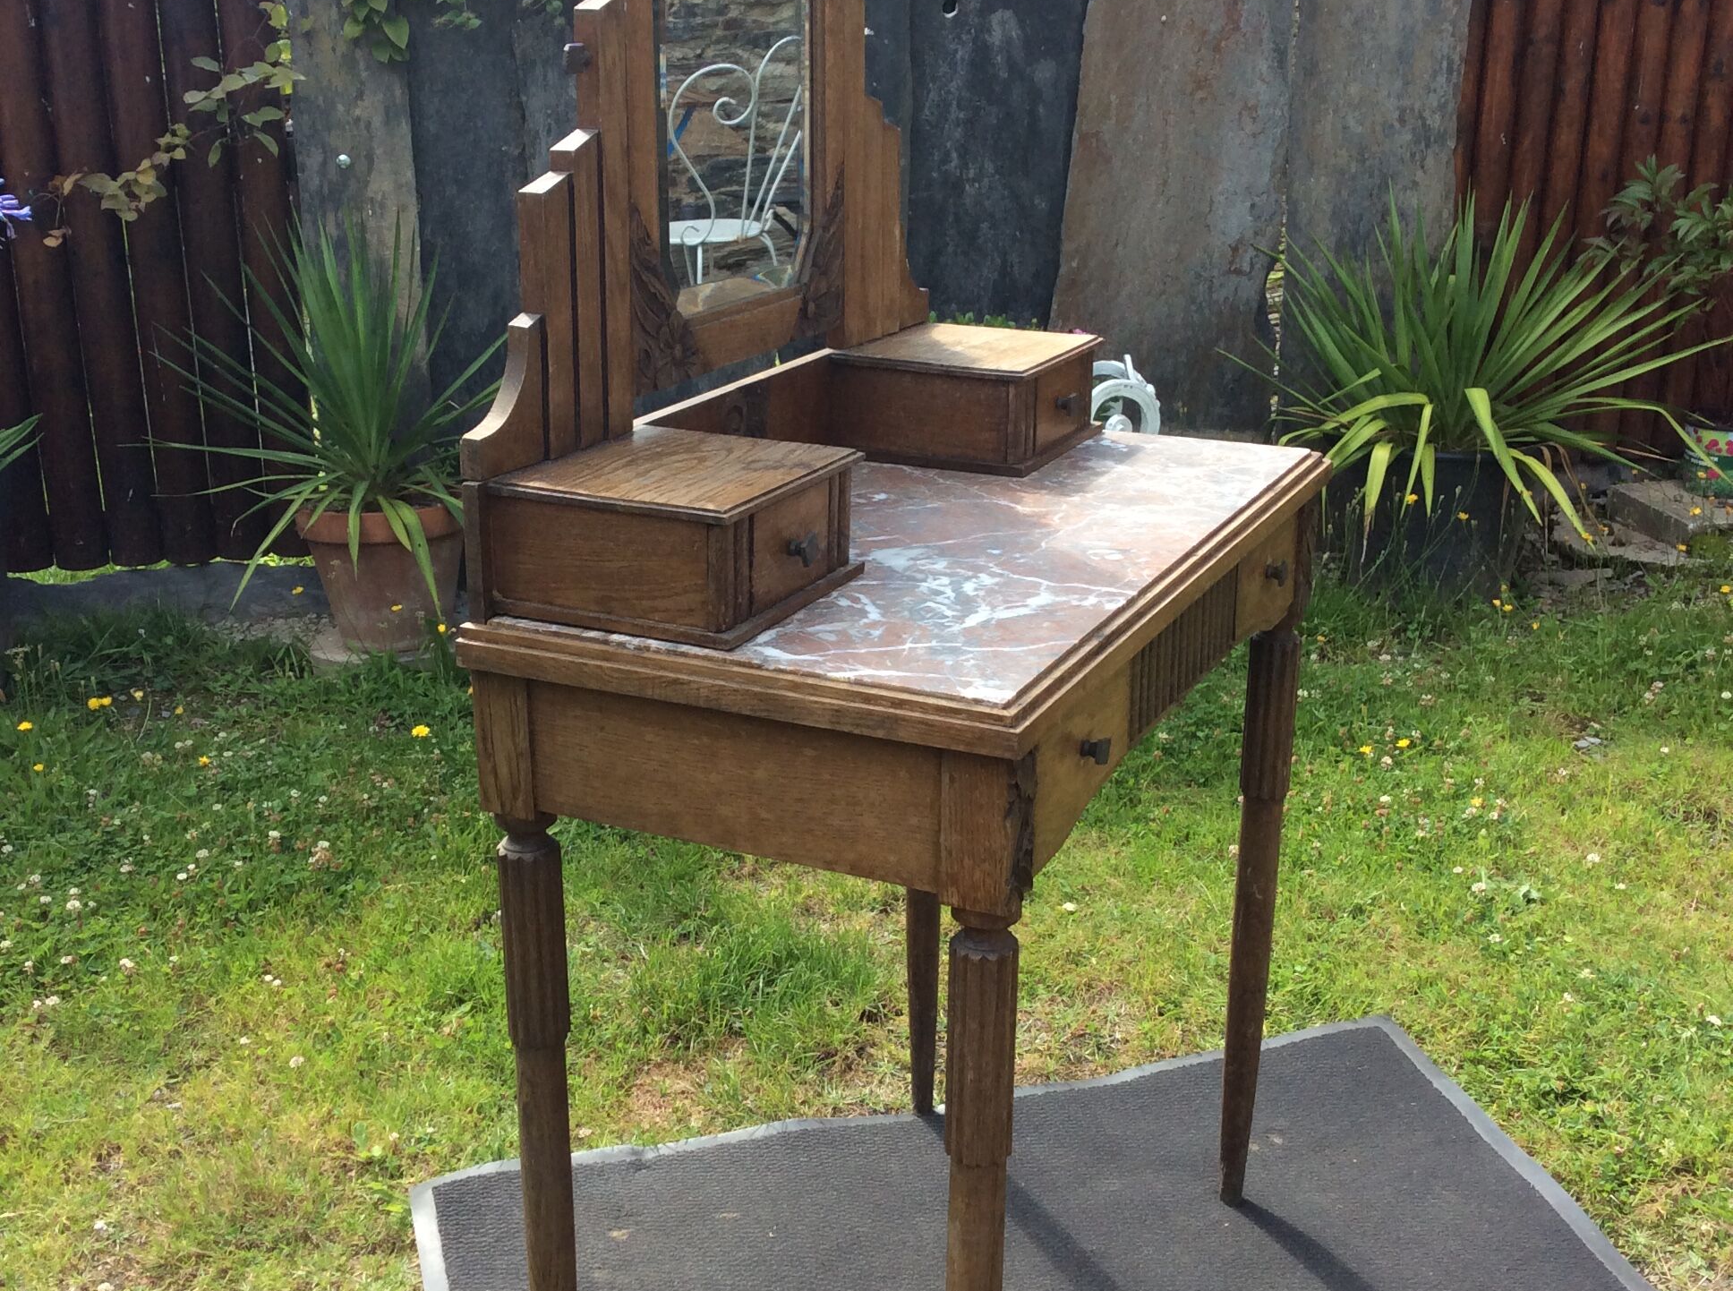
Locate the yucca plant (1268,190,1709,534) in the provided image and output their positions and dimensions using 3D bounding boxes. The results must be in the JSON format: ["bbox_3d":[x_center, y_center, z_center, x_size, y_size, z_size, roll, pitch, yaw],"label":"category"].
[{"bbox_3d":[1.190,-0.552,4.092,0.825,0.607,0.742,6,20,15],"label":"yucca plant"}]

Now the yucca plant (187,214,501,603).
[{"bbox_3d":[-0.892,-0.429,3.722,0.582,0.636,0.553,-4,19,-13],"label":"yucca plant"}]

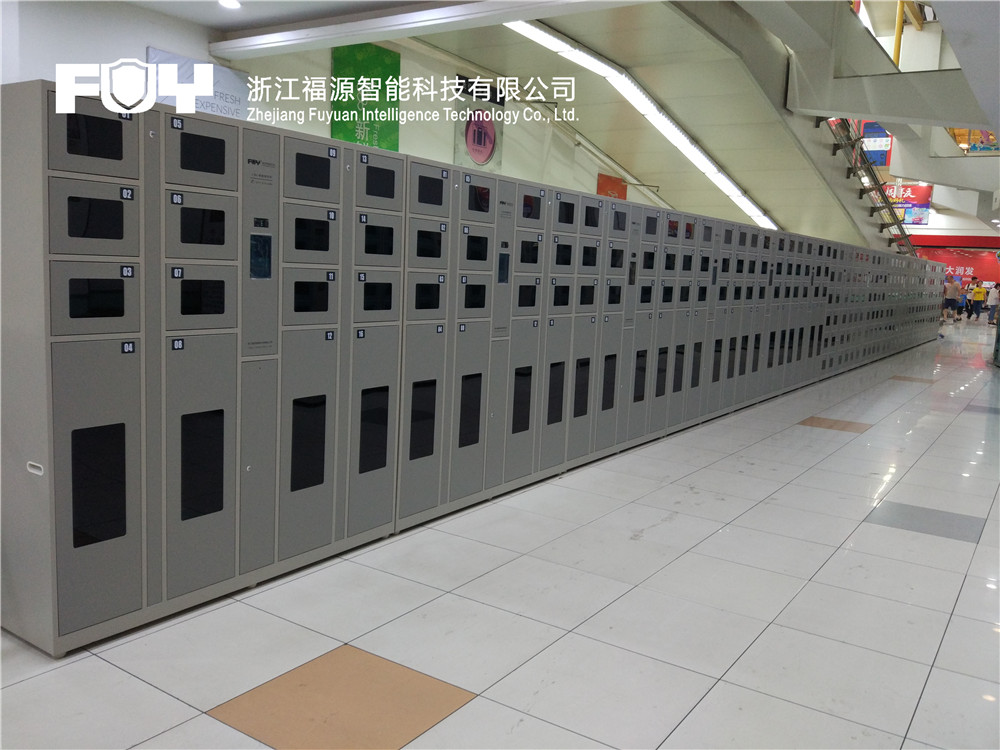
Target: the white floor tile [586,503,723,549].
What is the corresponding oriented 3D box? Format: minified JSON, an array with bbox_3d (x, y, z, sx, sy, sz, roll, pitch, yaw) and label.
[{"bbox_3d":[0.884,0.846,4.541,0.600,0.010,0.600,7,9,34],"label":"white floor tile"}]

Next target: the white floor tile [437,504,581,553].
[{"bbox_3d":[0.048,0.832,4.370,0.600,0.012,0.600,7,9,34],"label":"white floor tile"}]

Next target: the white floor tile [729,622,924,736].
[{"bbox_3d":[1.174,1.077,2.879,0.600,0.012,0.600,8,9,34],"label":"white floor tile"}]

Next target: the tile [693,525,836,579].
[{"bbox_3d":[1.386,0.917,4.220,0.600,0.012,0.600,7,9,34],"label":"tile"}]

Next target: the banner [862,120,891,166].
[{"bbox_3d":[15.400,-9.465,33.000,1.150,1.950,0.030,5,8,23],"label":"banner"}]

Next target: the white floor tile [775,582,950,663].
[{"bbox_3d":[1.519,1.024,3.378,0.600,0.012,0.600,7,9,34],"label":"white floor tile"}]

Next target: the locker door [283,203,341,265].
[{"bbox_3d":[-0.827,-0.607,3.518,0.030,0.245,0.315,8,9,34],"label":"locker door"}]

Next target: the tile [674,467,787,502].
[{"bbox_3d":[1.566,0.742,5.521,0.600,0.012,0.600,7,9,34],"label":"tile"}]

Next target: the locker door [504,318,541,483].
[{"bbox_3d":[0.138,0.154,5.088,0.020,1.017,0.321,7,9,34],"label":"locker door"}]

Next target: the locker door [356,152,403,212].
[{"bbox_3d":[-0.567,-0.899,3.794,0.020,0.245,0.314,7,9,34],"label":"locker door"}]

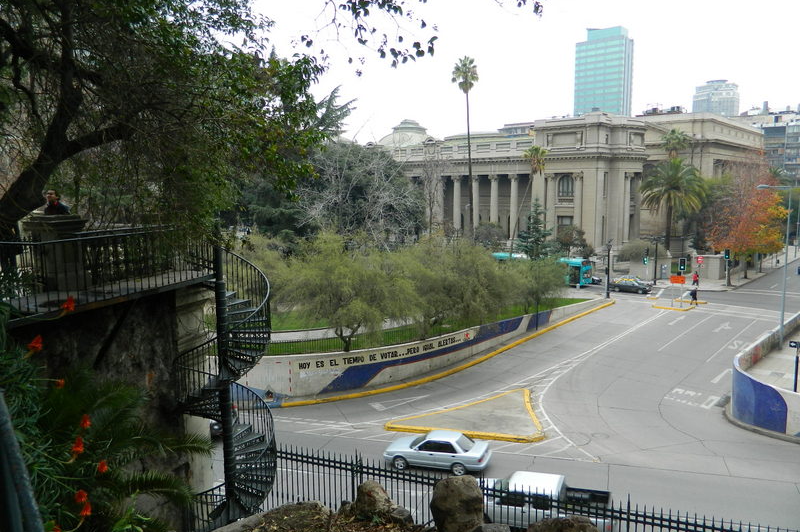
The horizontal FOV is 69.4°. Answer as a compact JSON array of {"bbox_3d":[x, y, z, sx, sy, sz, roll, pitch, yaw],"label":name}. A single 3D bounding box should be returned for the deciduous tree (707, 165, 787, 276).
[{"bbox_3d":[43.423,-5.366,72.562,8.200,14.000,8.200,6,9,43],"label":"deciduous tree"}]

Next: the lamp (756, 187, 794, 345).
[{"bbox_3d":[25.310,0.073,39.581,2.050,11.100,0.350,6,9,43],"label":"lamp"}]

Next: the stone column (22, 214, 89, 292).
[{"bbox_3d":[-6.279,-0.245,10.427,0.930,1.330,0.930,-7,9,-42],"label":"stone column"}]

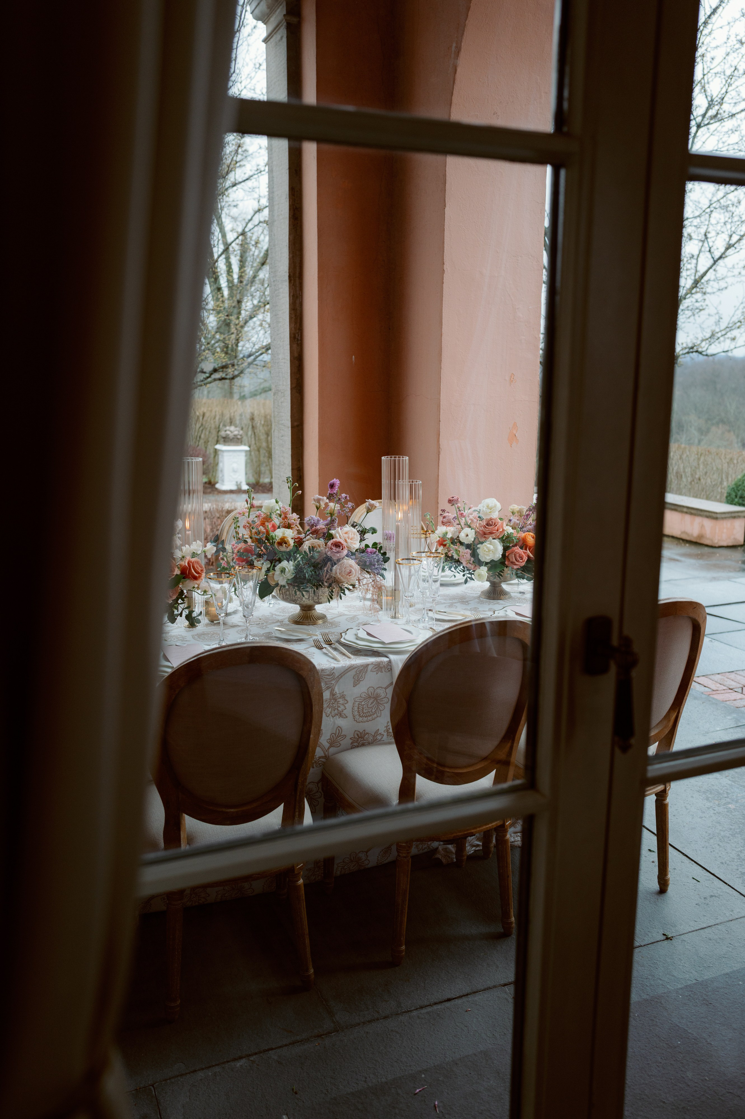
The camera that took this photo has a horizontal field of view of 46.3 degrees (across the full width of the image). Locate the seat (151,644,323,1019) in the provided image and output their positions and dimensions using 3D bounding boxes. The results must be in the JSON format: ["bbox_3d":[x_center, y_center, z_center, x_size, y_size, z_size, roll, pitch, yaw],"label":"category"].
[{"bbox_3d":[-0.384,0.634,2.308,0.500,1.008,0.570,-3,11,-19],"label":"seat"}]

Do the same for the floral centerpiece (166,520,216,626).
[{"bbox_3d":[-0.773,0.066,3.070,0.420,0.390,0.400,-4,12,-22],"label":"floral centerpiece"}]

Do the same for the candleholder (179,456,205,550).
[{"bbox_3d":[-0.655,-0.068,3.173,0.090,0.602,0.090,-4,12,-22],"label":"candleholder"}]

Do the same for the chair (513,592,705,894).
[{"bbox_3d":[0.723,0.555,2.765,0.500,1.008,0.570,-4,11,-21],"label":"chair"}]

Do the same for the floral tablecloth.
[{"bbox_3d":[-0.263,0.572,3.368,2.387,0.736,1.248,-4,12,-22],"label":"floral tablecloth"}]

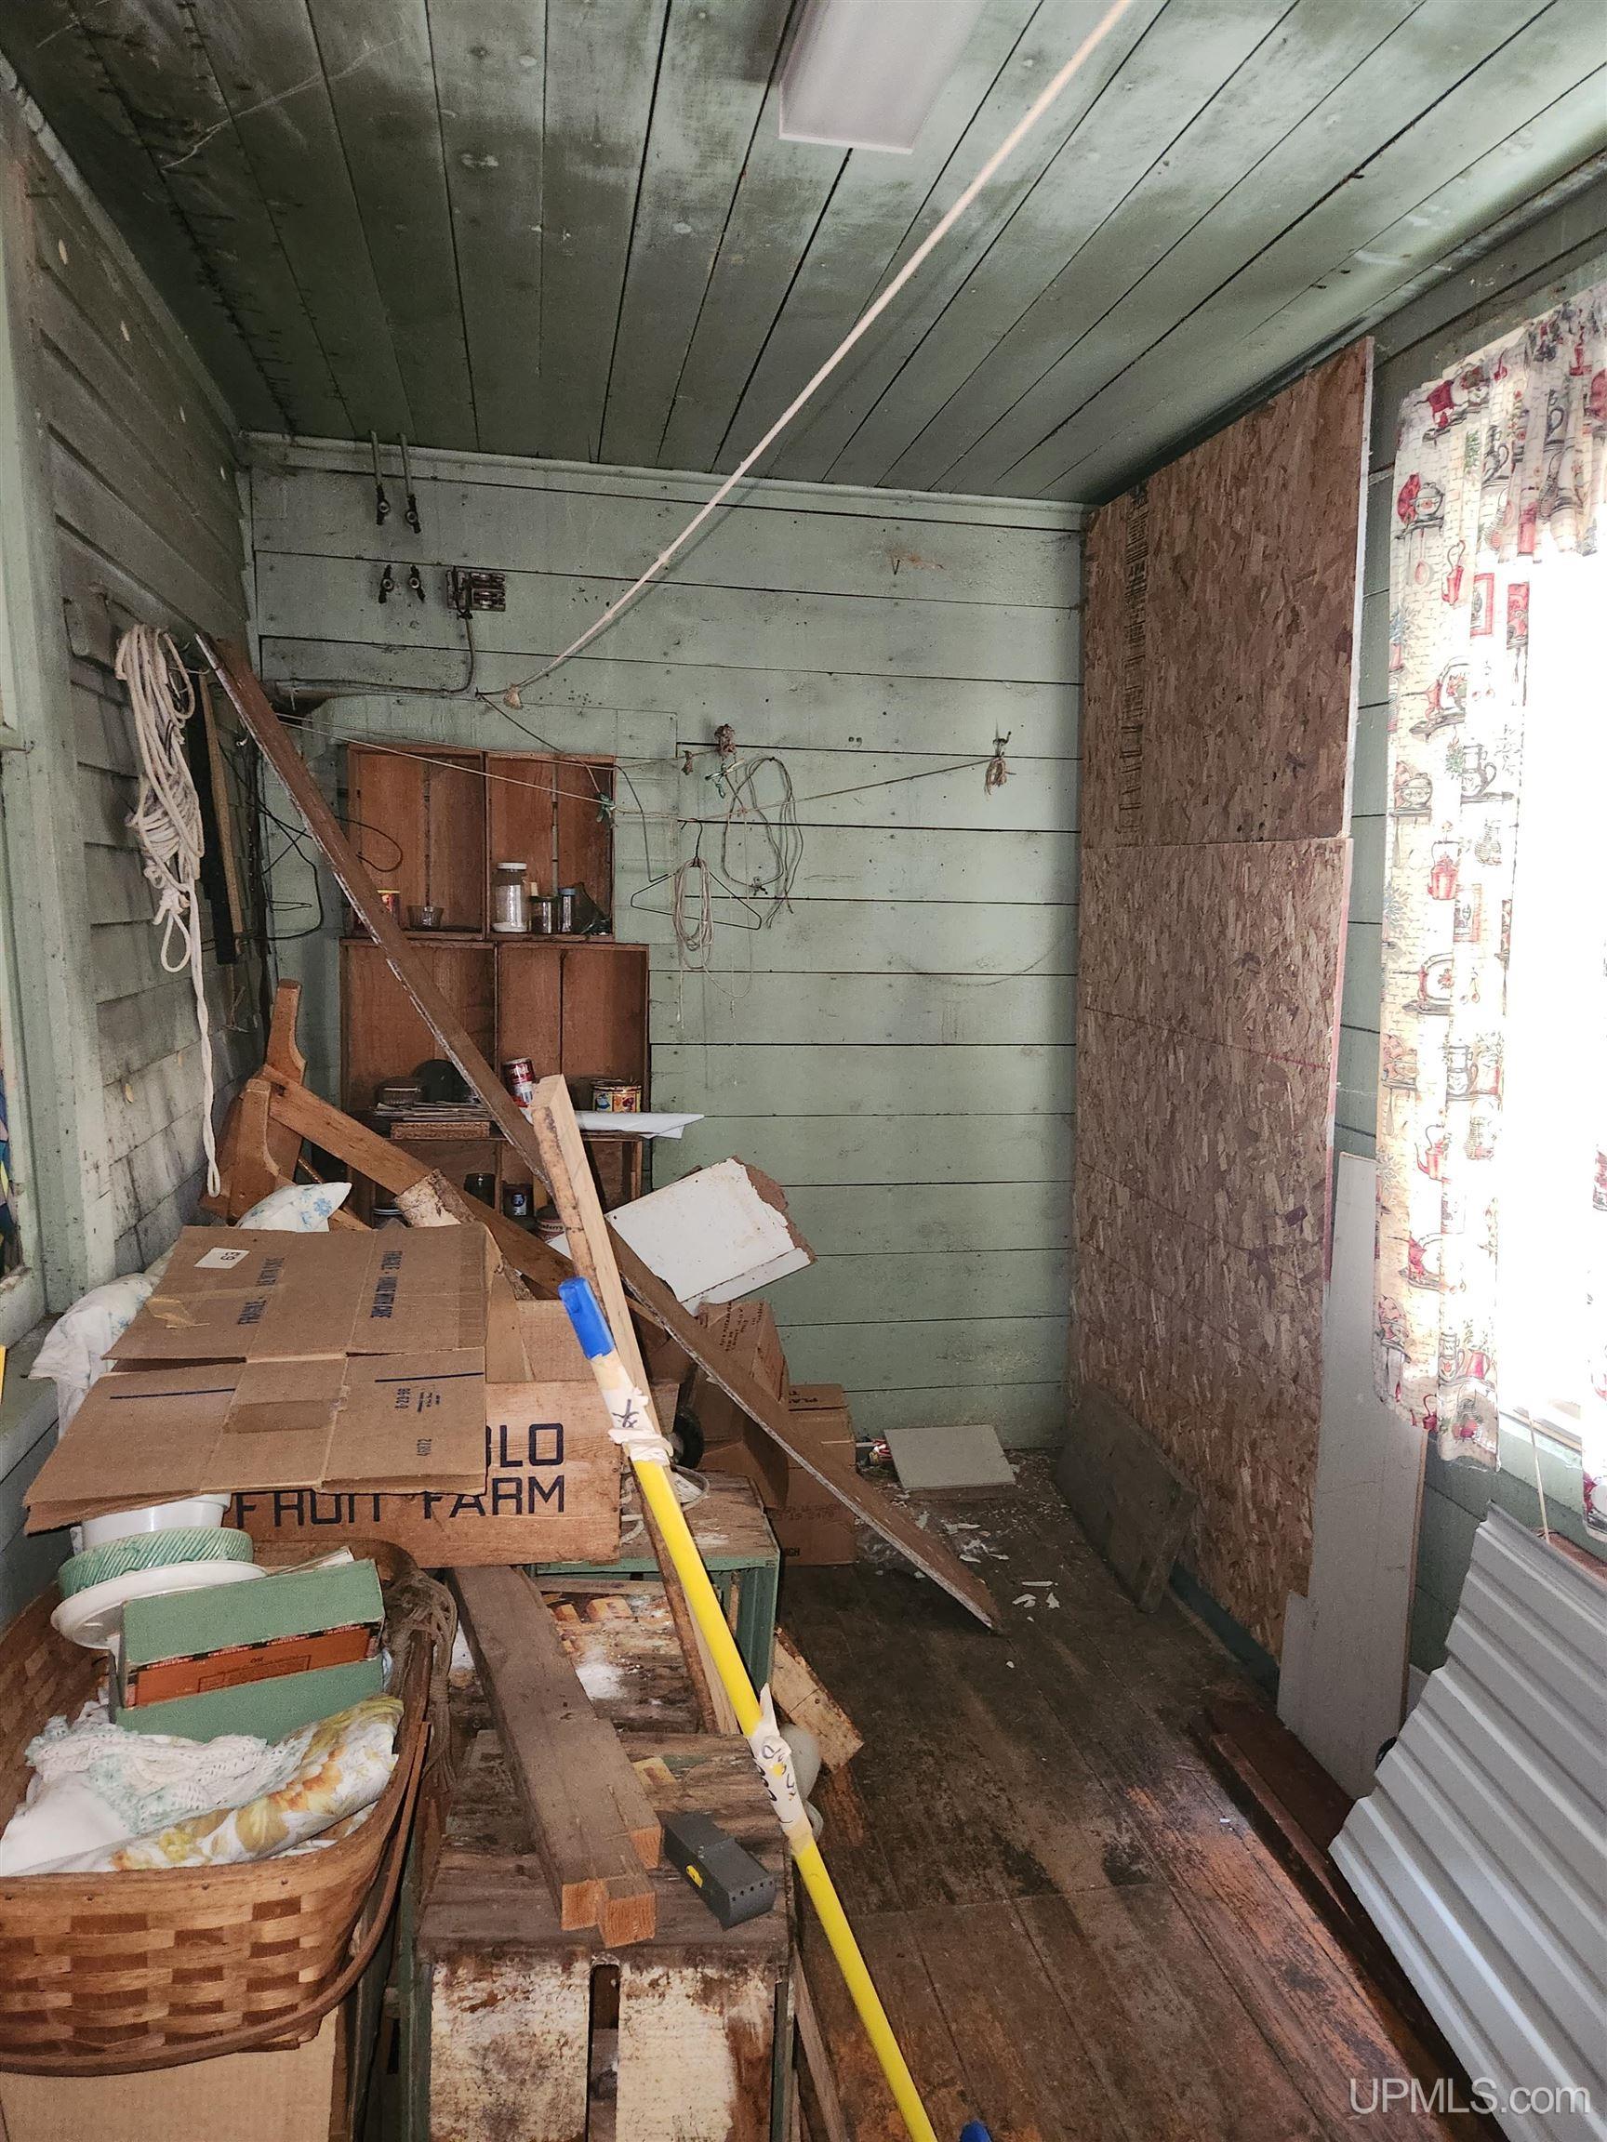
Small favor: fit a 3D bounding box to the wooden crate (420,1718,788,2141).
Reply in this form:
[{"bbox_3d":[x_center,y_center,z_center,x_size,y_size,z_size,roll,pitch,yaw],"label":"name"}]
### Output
[{"bbox_3d":[-0.215,1.052,1.584,0.349,0.450,0.347,1,7,-3],"label":"wooden crate"}]

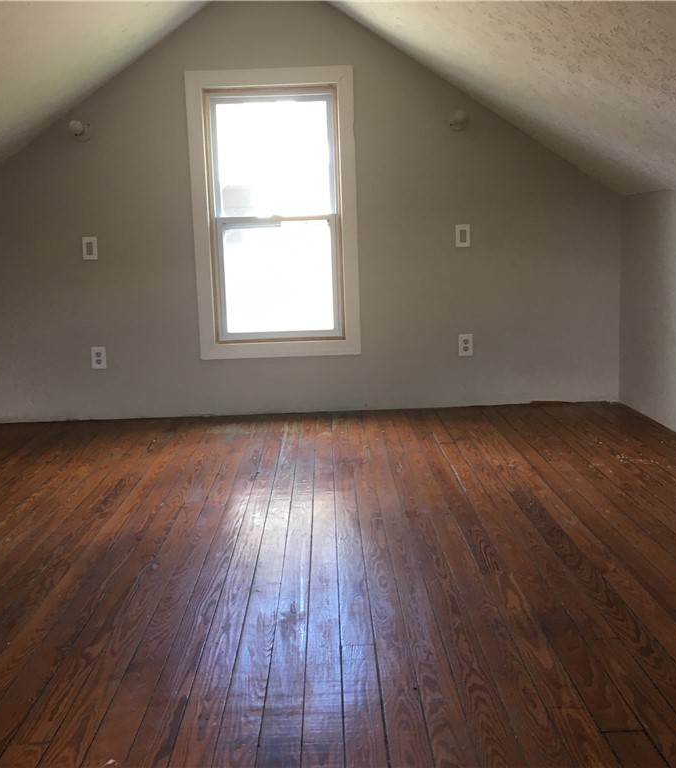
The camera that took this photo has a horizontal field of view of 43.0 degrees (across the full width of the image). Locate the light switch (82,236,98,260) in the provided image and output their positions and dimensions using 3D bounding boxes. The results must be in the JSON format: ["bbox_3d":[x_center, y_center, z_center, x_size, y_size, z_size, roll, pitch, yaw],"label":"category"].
[{"bbox_3d":[-1.280,-0.701,4.428,0.072,0.114,0.012,-2,10,-1],"label":"light switch"}]

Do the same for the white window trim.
[{"bbox_3d":[-0.322,-0.861,4.431,0.845,1.460,0.055,-2,10,-1],"label":"white window trim"}]

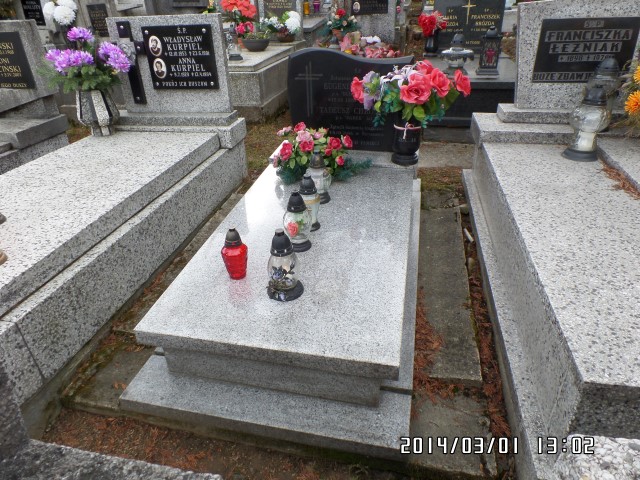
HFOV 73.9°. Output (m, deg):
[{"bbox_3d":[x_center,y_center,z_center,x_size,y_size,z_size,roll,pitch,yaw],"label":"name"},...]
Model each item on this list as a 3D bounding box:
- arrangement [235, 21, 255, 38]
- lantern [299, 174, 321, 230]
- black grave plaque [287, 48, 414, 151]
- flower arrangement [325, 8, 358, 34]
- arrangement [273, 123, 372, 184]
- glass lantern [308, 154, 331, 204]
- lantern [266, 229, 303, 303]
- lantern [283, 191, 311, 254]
[{"bbox_3d":[-0.940,-2.621,5.294,0.250,0.210,0.220,5,33,11],"label":"arrangement"},{"bbox_3d":[-0.040,-0.169,1.935,0.095,0.256,0.095,-2,33,1],"label":"lantern"},{"bbox_3d":[0.192,-0.908,2.783,0.790,0.630,0.090,5,33,12],"label":"black grave plaque"},{"bbox_3d":[0.254,-2.582,5.023,0.400,0.280,0.340,5,33,11],"label":"flower arrangement"},{"bbox_3d":[0.008,-0.512,2.435,0.520,0.290,0.340,5,33,11],"label":"arrangement"},{"bbox_3d":[0.000,-0.318,2.165,0.118,0.256,0.118,-2,33,1],"label":"glass lantern"},{"bbox_3d":[-0.137,0.079,1.556,0.130,0.256,0.130,5,33,11],"label":"lantern"},{"bbox_3d":[-0.090,-0.083,1.805,0.123,0.256,0.123,-2,33,1],"label":"lantern"}]

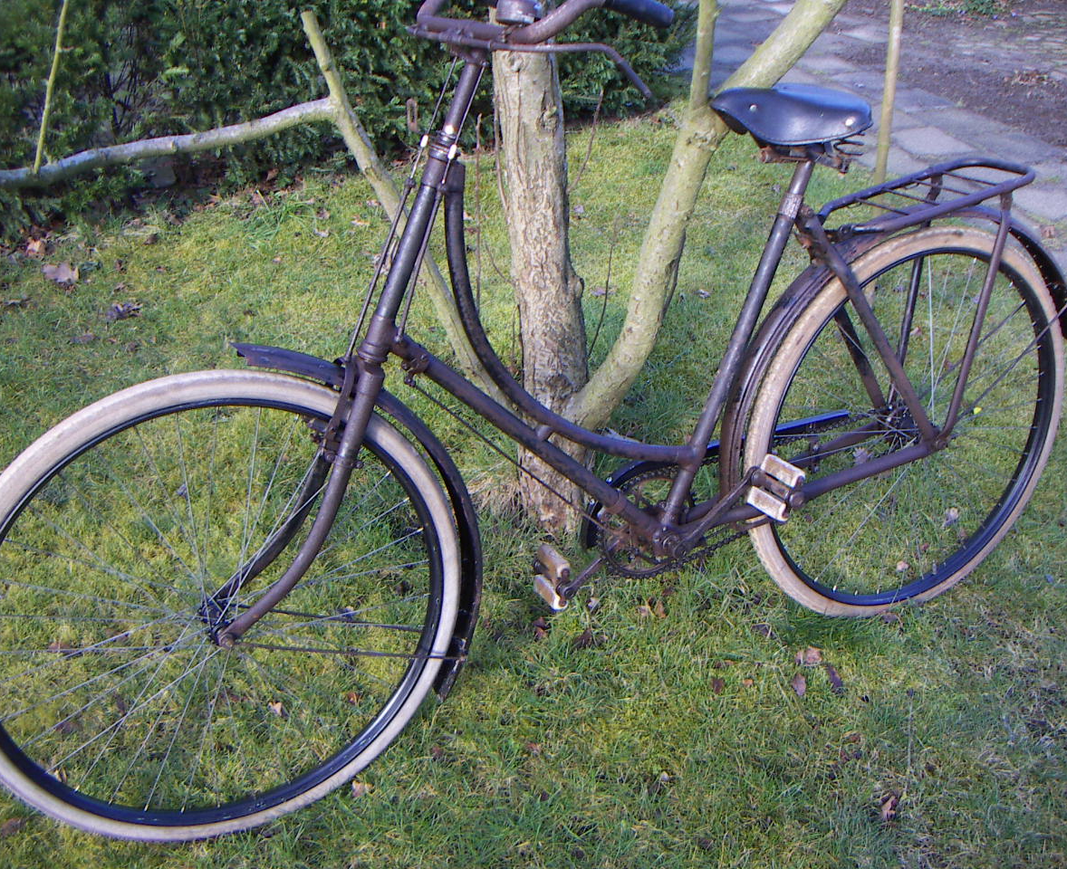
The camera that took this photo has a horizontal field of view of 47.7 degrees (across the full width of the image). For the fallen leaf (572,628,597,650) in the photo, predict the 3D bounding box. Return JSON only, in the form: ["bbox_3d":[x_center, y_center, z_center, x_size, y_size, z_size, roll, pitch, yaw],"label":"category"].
[{"bbox_3d":[0.092,0.367,2.146,0.037,0.020,0.040,4,29,10],"label":"fallen leaf"}]

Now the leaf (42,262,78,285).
[{"bbox_3d":[-1.492,-0.509,3.798,0.108,0.042,0.125,-9,30,-13],"label":"leaf"}]

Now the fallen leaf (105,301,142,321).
[{"bbox_3d":[-1.194,-0.357,3.512,0.097,0.040,0.089,-8,29,-12],"label":"fallen leaf"}]

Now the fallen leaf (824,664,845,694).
[{"bbox_3d":[0.513,0.413,2.041,0.024,0.018,0.051,-5,29,-6],"label":"fallen leaf"}]

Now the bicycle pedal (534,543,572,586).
[{"bbox_3d":[0.034,0.242,2.051,0.030,0.080,0.095,3,18,-26],"label":"bicycle pedal"}]

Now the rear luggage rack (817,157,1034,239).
[{"bbox_3d":[0.614,-0.380,1.926,0.365,0.052,0.148,-19,26,-18],"label":"rear luggage rack"}]

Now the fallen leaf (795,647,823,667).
[{"bbox_3d":[0.478,0.386,2.092,0.041,0.018,0.032,6,30,14],"label":"fallen leaf"}]

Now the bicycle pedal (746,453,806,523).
[{"bbox_3d":[0.367,0.081,1.819,0.031,0.077,0.096,18,10,-29],"label":"bicycle pedal"}]

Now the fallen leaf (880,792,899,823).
[{"bbox_3d":[0.528,0.552,1.786,0.022,0.022,0.038,9,30,18],"label":"fallen leaf"}]

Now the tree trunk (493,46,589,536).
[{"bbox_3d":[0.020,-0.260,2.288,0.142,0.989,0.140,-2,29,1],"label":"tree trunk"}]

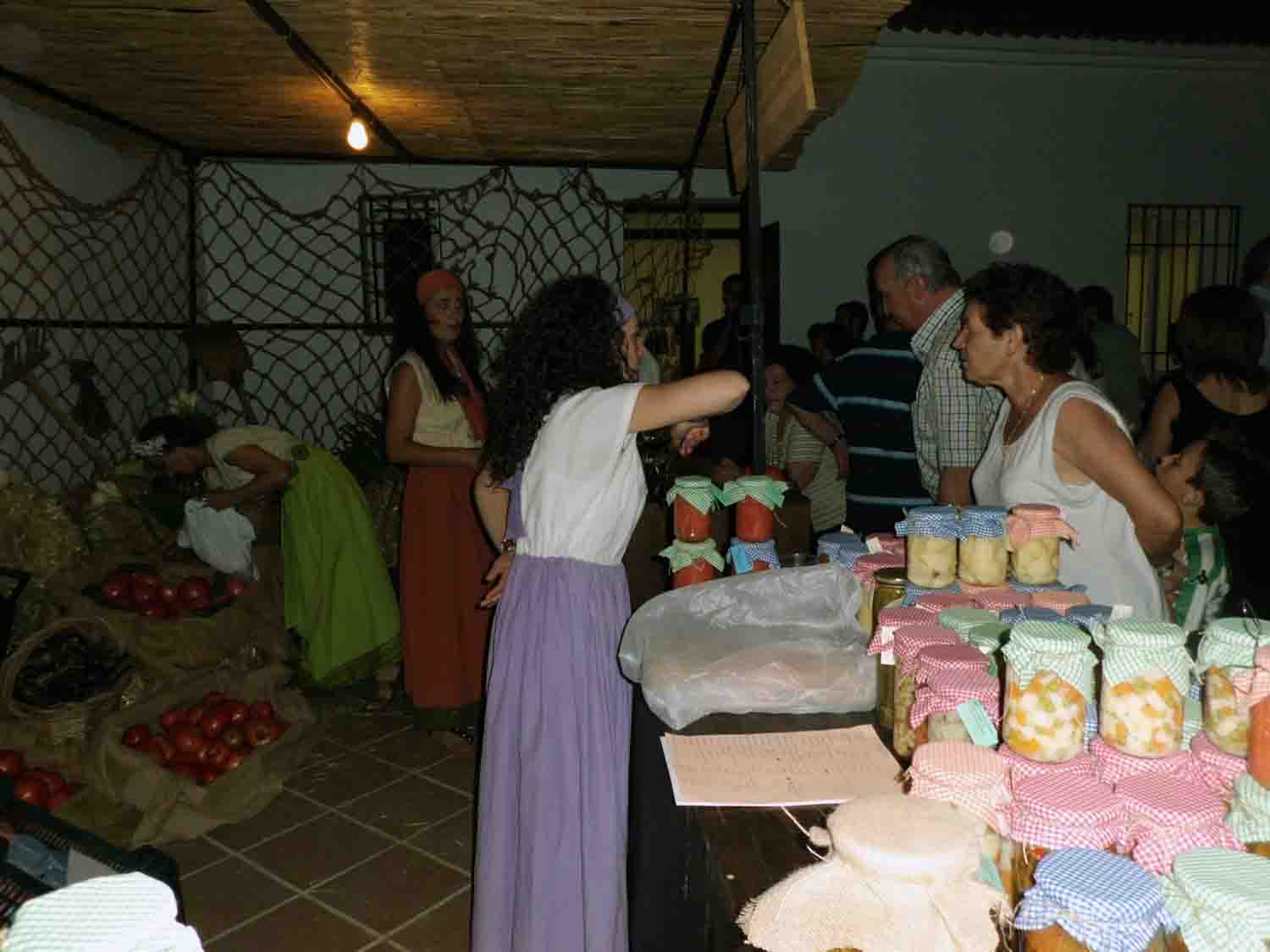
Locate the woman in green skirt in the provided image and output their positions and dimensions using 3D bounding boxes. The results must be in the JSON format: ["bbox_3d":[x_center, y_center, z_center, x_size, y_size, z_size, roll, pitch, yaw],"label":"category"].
[{"bbox_3d":[-1.519,0.336,3.910,1.030,1.130,0.500,0,8,0],"label":"woman in green skirt"}]

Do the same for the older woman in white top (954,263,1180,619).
[{"bbox_3d":[0.866,0.318,1.989,0.430,1.520,0.460,-1,7,-3],"label":"older woman in white top"}]

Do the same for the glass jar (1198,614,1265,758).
[{"bbox_3d":[0.631,0.216,0.977,0.097,0.130,0.096,0,7,0],"label":"glass jar"}]

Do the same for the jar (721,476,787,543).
[{"bbox_3d":[0.263,0.073,2.095,0.122,0.130,0.112,0,7,0],"label":"jar"}]

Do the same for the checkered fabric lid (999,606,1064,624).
[{"bbox_3d":[0.619,0.232,1.488,0.096,0.034,0.096,0,7,0],"label":"checkered fabric lid"}]

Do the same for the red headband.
[{"bbox_3d":[-0.669,-0.633,3.194,0.155,0.120,0.175,-5,8,-27],"label":"red headband"}]

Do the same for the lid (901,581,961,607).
[{"bbox_3d":[0.500,0.202,1.592,0.098,0.045,0.098,-1,7,0],"label":"lid"}]

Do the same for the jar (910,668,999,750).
[{"bbox_3d":[0.389,0.317,1.146,0.093,0.150,0.093,-1,7,0],"label":"jar"}]

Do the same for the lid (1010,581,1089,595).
[{"bbox_3d":[0.670,0.191,1.549,0.115,0.043,0.100,0,8,0],"label":"lid"}]

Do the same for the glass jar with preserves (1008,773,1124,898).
[{"bbox_3d":[0.374,0.345,0.829,0.089,0.155,0.089,0,8,0],"label":"glass jar with preserves"}]

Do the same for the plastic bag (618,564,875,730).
[{"bbox_3d":[0.168,0.252,1.502,0.370,0.160,0.310,0,8,0],"label":"plastic bag"}]

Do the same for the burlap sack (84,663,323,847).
[{"bbox_3d":[-1.371,0.851,3.001,0.680,0.280,0.660,-1,7,0],"label":"burlap sack"}]

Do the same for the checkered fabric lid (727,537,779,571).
[{"bbox_3d":[0.251,0.159,2.019,0.105,0.055,0.100,0,8,0],"label":"checkered fabric lid"}]

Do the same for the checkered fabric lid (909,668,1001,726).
[{"bbox_3d":[0.388,0.268,1.139,0.095,0.050,0.095,-1,7,0],"label":"checkered fabric lid"}]

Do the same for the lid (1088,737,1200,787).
[{"bbox_3d":[0.490,0.279,0.920,0.096,0.048,0.096,0,8,0],"label":"lid"}]

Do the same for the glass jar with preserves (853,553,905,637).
[{"bbox_3d":[0.451,0.223,1.730,0.095,0.155,0.095,0,8,0],"label":"glass jar with preserves"}]

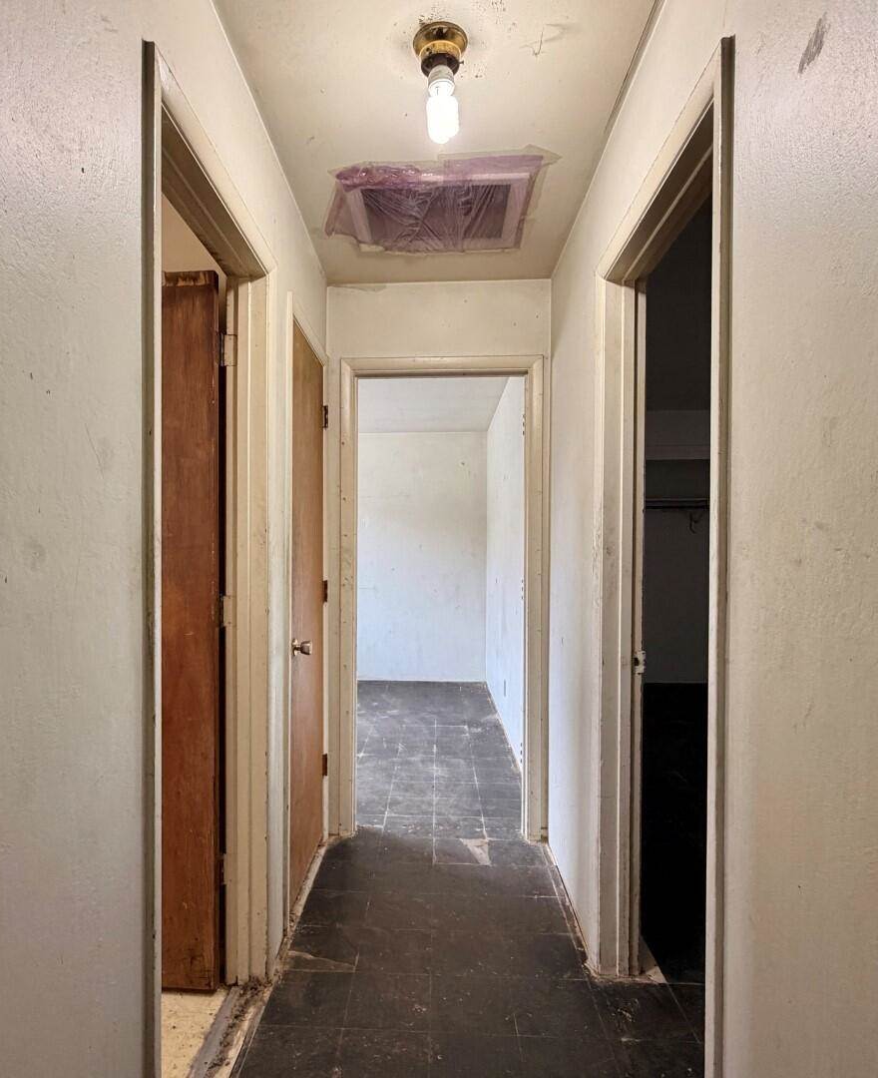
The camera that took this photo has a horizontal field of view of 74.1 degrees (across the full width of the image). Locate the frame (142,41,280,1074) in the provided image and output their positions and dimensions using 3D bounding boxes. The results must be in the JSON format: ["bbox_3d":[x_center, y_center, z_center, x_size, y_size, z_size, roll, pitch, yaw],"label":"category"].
[{"bbox_3d":[-0.558,0.253,1.384,0.138,2.159,0.829,0,0,0],"label":"frame"}]

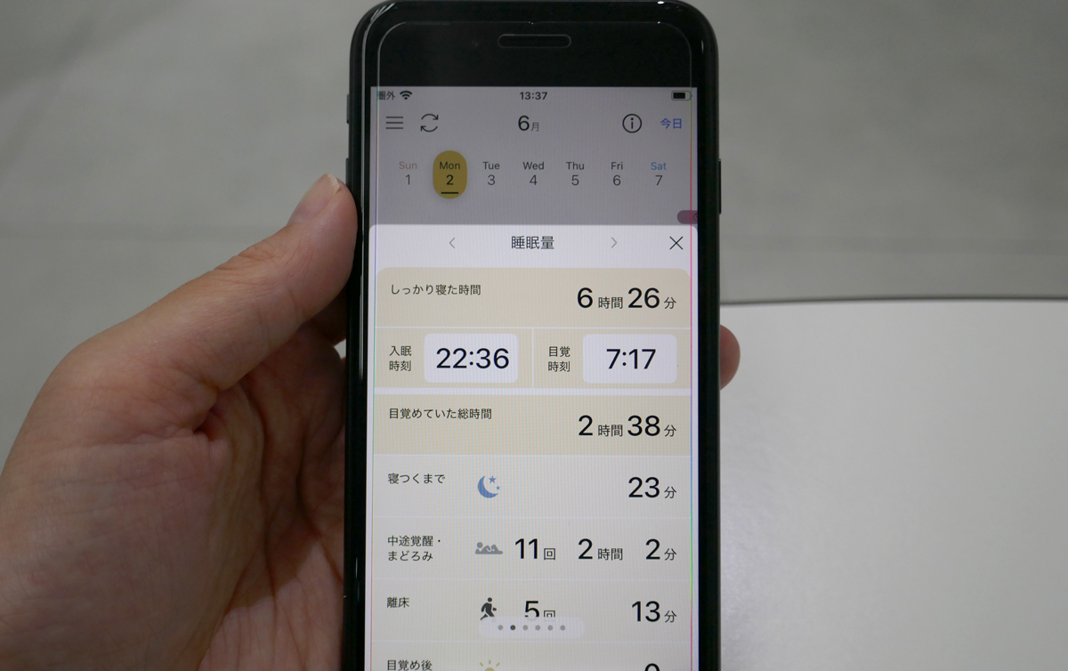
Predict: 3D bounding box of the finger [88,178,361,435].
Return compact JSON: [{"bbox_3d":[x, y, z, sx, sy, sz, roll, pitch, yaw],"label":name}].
[{"bbox_3d":[-0.054,-0.004,0.189,0.060,0.023,0.022,-39,18,2],"label":"finger"}]

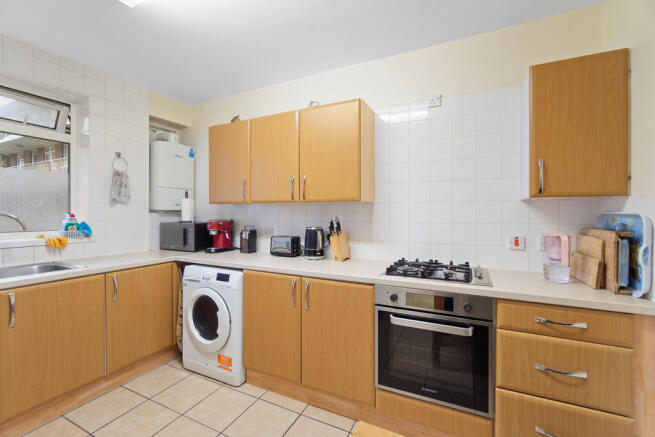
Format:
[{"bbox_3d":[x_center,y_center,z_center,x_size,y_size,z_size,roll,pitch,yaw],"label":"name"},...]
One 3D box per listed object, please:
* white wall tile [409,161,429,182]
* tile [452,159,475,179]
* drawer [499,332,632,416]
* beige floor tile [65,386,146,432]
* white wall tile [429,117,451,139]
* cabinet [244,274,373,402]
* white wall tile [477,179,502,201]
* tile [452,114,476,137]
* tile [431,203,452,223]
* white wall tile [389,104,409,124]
[{"bbox_3d":[0.693,-0.345,2.043,0.150,0.150,0.010,0,0,26],"label":"white wall tile"},{"bbox_3d":[0.964,-0.347,1.924,0.149,0.150,0.009,0,0,26],"label":"tile"},{"bbox_3d":[1.149,0.678,1.452,0.487,0.284,0.500,0,0,26],"label":"drawer"},{"bbox_3d":[-1.457,1.262,1.813,0.336,0.010,0.336,0,0,26],"label":"beige floor tile"},{"bbox_3d":[0.829,-0.652,1.987,0.149,0.150,0.009,0,0,26],"label":"white wall tile"},{"bbox_3d":[-0.045,0.744,2.067,1.000,0.717,0.570,0,0,26],"label":"cabinet"},{"bbox_3d":[1.103,-0.197,1.865,0.150,0.150,0.010,0,0,26],"label":"white wall tile"},{"bbox_3d":[0.965,-0.645,1.912,0.150,0.150,0.010,0,0,26],"label":"tile"},{"bbox_3d":[0.829,-0.046,1.998,0.150,0.150,0.010,0,0,26],"label":"tile"},{"bbox_3d":[0.557,-0.808,2.125,0.150,0.150,0.010,0,0,26],"label":"white wall tile"}]

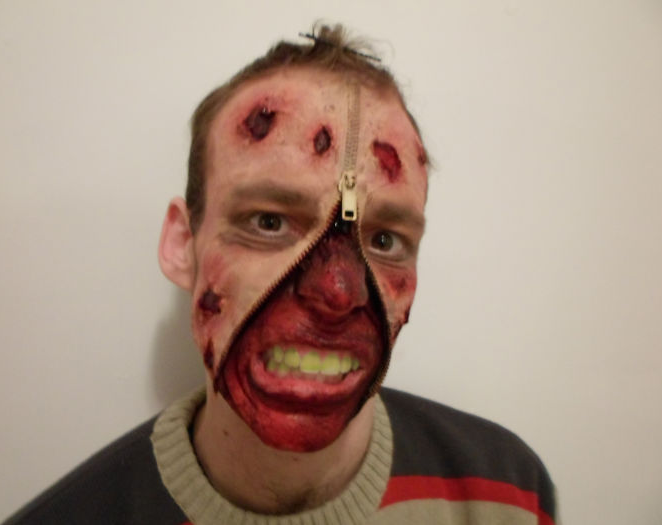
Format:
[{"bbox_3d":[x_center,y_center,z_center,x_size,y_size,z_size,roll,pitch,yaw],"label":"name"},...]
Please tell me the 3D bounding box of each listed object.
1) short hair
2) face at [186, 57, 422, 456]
[{"bbox_3d":[-0.016,-0.070,0.384,0.168,0.164,0.189,9,-5,-15],"label":"short hair"},{"bbox_3d":[-0.008,-0.003,0.318,0.153,0.211,0.121,9,-5,-15],"label":"face"}]

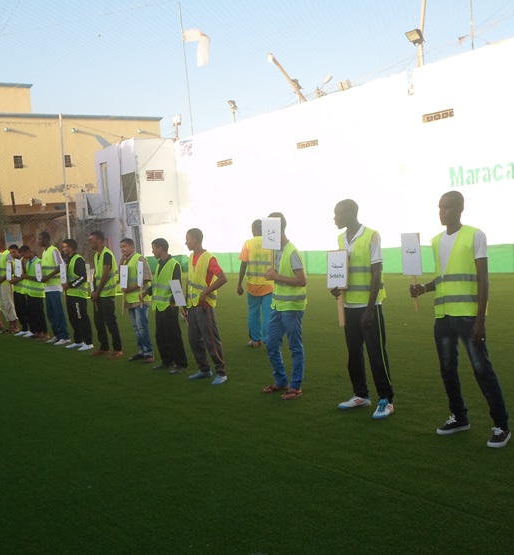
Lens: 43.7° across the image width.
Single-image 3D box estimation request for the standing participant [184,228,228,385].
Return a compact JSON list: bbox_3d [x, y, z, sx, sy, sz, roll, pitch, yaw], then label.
[{"bbox_3d":[-0.574,0.290,7.143,0.400,1.670,0.520,-6,5,-42],"label":"standing participant"}]

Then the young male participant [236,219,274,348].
[{"bbox_3d":[0.042,0.081,9.081,0.560,1.780,0.380,-3,4,2],"label":"young male participant"}]

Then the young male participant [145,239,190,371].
[{"bbox_3d":[-1.103,0.345,7.900,0.480,1.620,0.520,-5,4,-36],"label":"young male participant"}]

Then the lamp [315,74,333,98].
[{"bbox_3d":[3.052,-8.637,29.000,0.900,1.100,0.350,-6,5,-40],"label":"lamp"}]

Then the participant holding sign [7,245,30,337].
[{"bbox_3d":[-4.346,0.225,11.785,0.420,1.660,0.480,-6,5,-40],"label":"participant holding sign"}]

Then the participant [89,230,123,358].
[{"bbox_3d":[-2.124,0.240,9.050,0.380,1.750,0.500,-6,4,-44],"label":"participant"}]

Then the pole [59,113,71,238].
[{"bbox_3d":[-9.268,-3.893,31.246,0.120,8.049,0.120,-6,5,-40],"label":"pole"}]

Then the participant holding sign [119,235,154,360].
[{"bbox_3d":[-1.601,0.280,8.588,0.400,1.630,0.480,-6,5,-40],"label":"participant holding sign"}]

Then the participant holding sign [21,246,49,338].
[{"bbox_3d":[-4.008,0.269,11.500,0.480,1.670,0.500,-6,4,-42],"label":"participant holding sign"}]

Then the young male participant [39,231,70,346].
[{"bbox_3d":[-3.345,0.160,10.696,0.440,1.810,0.500,-6,4,-36],"label":"young male participant"}]

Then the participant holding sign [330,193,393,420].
[{"bbox_3d":[0.883,0.257,5.320,0.430,1.760,0.530,-6,4,-38],"label":"participant holding sign"}]

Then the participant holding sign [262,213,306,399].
[{"bbox_3d":[0.252,0.276,6.100,0.430,1.730,0.480,-5,4,-33],"label":"participant holding sign"}]

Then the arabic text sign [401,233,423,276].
[{"bbox_3d":[1.091,-0.161,4.500,0.020,0.305,0.210,-5,4,-30],"label":"arabic text sign"}]

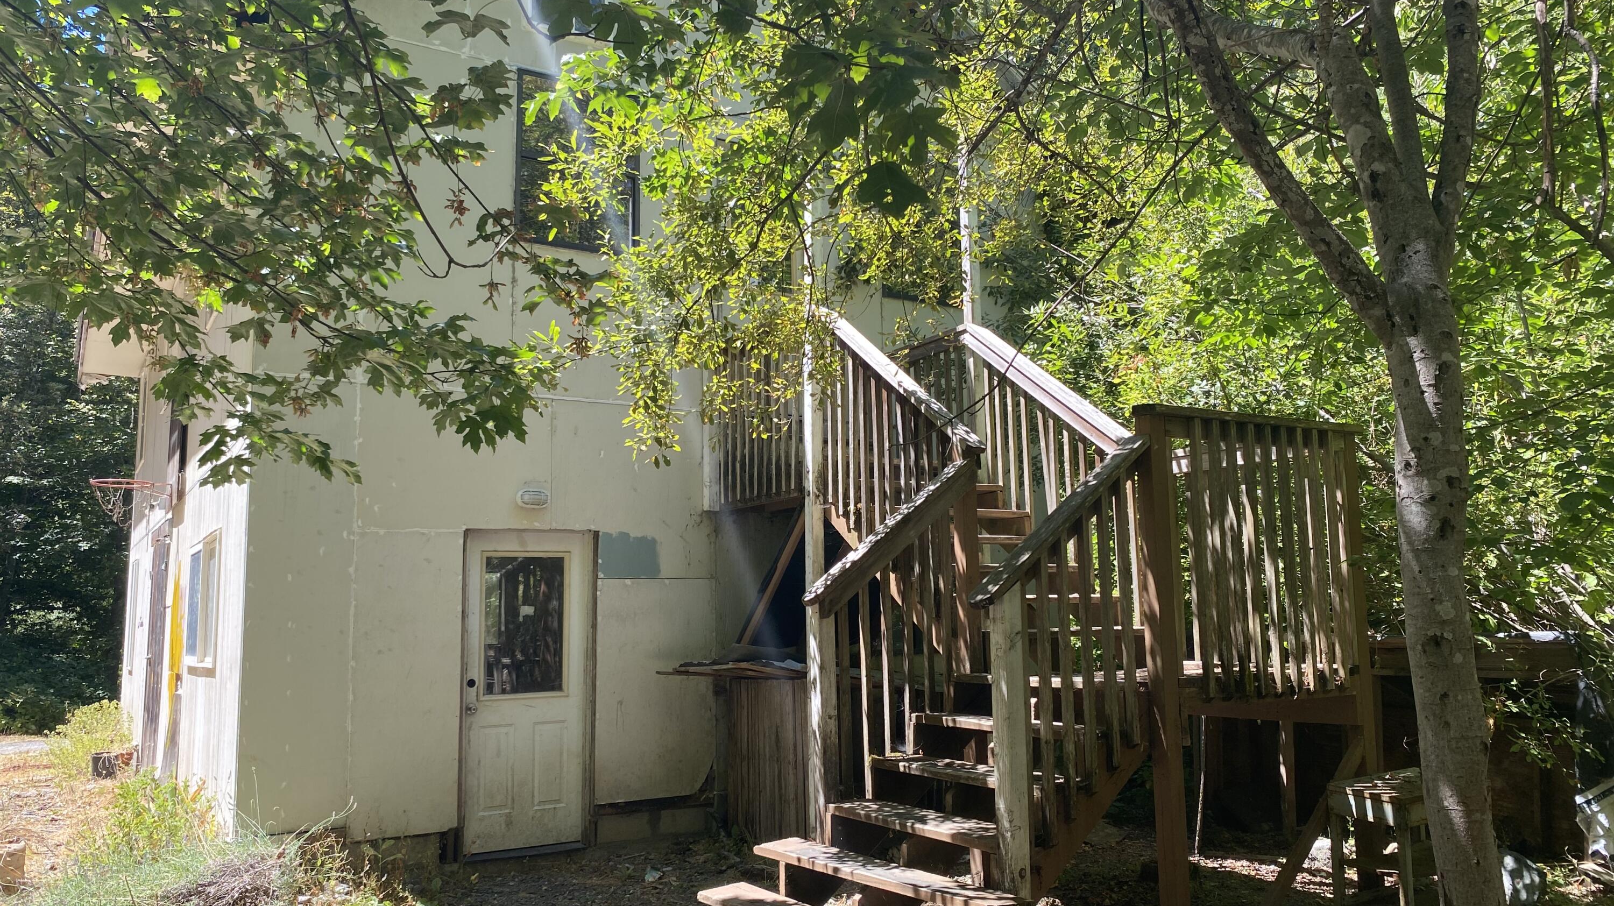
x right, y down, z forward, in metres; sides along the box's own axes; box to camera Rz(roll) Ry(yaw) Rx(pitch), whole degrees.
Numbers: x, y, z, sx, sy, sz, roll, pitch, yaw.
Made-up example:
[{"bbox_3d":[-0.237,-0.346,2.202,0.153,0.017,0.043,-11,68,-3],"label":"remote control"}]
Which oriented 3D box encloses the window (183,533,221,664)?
[{"bbox_3d":[-4.372,1.081,8.764,0.100,0.904,1.588,4,-8,-33],"label":"window"}]

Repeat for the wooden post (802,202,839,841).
[{"bbox_3d":[0.061,0.277,5.825,0.095,3.074,0.095,4,-9,-35],"label":"wooden post"}]

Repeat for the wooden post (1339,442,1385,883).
[{"bbox_3d":[2.783,1.019,6.124,0.095,2.257,0.095,4,-9,-35],"label":"wooden post"}]

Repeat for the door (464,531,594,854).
[{"bbox_3d":[-1.837,1.571,8.037,0.913,2.110,0.090,4,-8,-33],"label":"door"}]

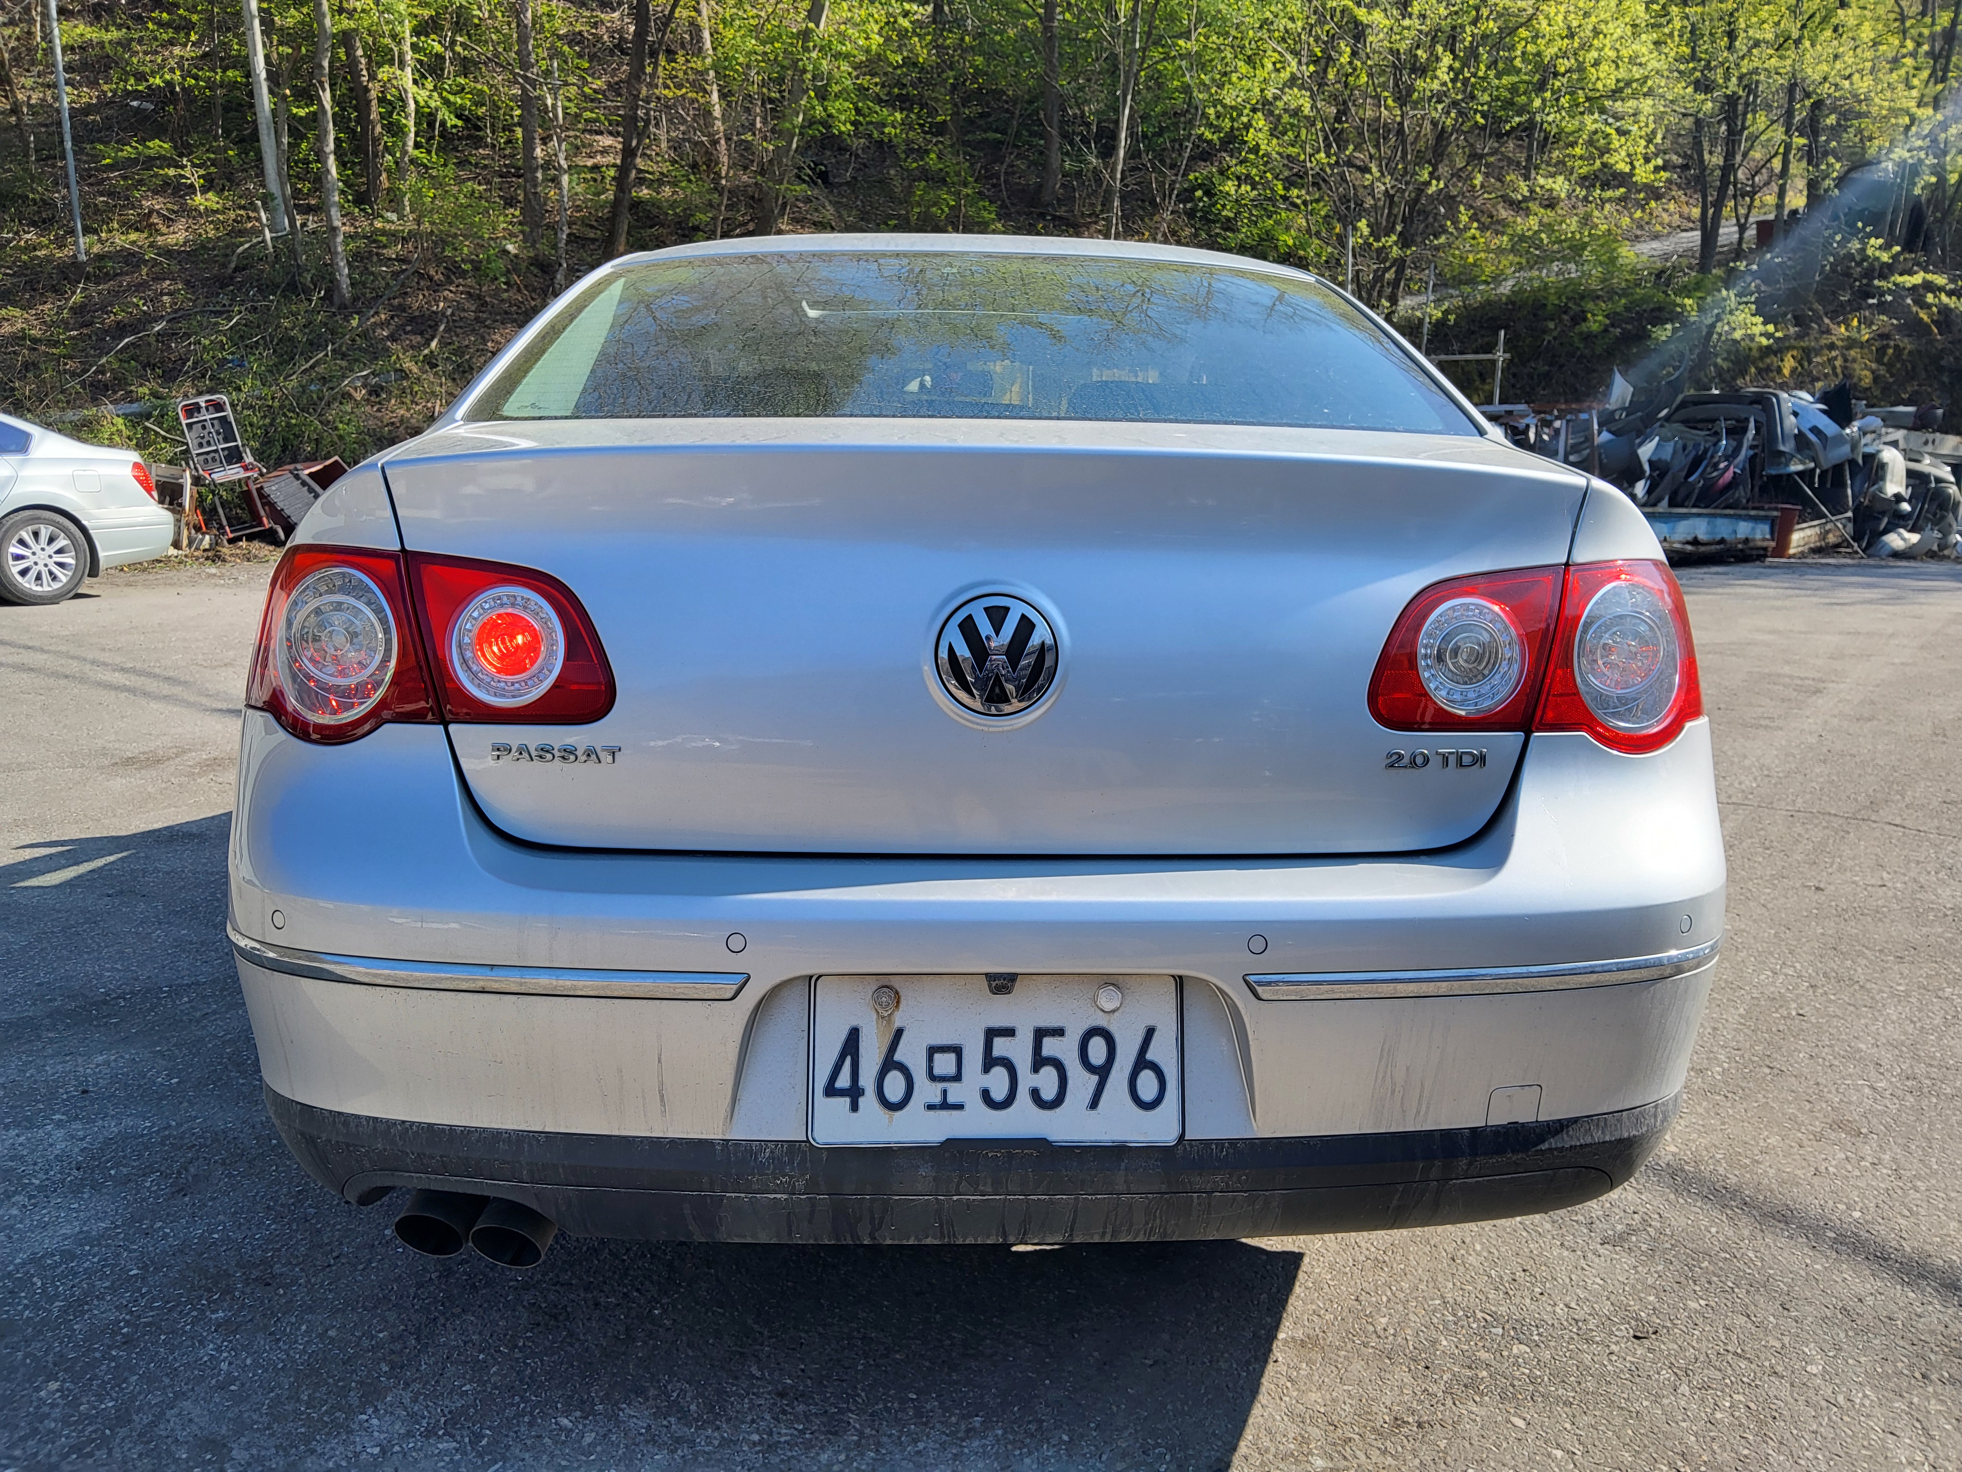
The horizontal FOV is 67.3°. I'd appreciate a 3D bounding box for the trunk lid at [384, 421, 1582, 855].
[{"bbox_3d":[0.006,-0.130,1.510,1.140,0.395,0.460,0,11,-2],"label":"trunk lid"}]

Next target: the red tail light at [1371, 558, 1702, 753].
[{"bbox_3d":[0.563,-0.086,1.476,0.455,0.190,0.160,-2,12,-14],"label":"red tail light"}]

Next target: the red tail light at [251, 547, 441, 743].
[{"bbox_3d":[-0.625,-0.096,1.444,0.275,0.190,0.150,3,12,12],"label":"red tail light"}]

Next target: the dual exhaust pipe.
[{"bbox_3d":[-0.488,0.463,1.449,0.143,0.073,0.160,0,11,-2],"label":"dual exhaust pipe"}]

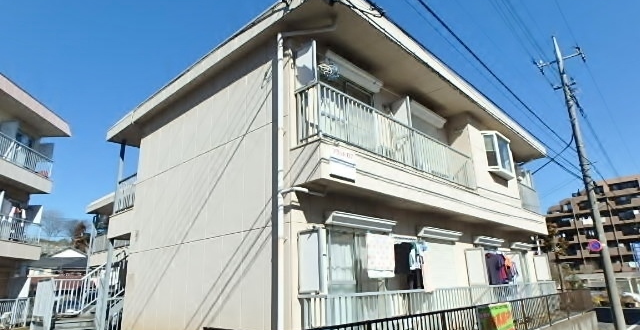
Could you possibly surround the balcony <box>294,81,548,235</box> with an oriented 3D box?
[{"bbox_3d":[3.557,0.611,9.493,0.620,1.480,10.960,-17,-23,41],"label":"balcony"}]

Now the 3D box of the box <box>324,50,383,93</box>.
[{"bbox_3d":[0.681,-1.728,7.466,0.200,0.240,1.690,-17,-23,41],"label":"box"}]

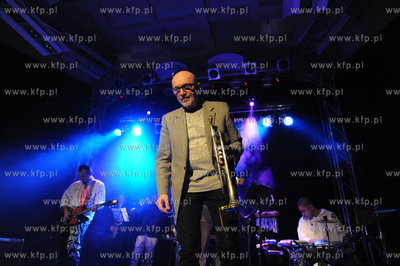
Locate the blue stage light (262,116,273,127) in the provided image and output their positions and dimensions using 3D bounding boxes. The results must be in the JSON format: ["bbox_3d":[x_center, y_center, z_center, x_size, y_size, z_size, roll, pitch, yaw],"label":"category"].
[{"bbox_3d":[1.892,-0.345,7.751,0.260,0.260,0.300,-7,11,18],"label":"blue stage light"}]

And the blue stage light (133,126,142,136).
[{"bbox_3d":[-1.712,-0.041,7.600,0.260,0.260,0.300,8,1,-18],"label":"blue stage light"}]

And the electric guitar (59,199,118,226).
[{"bbox_3d":[-1.353,0.972,3.414,0.970,0.330,0.070,-23,-35,18],"label":"electric guitar"}]

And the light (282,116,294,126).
[{"bbox_3d":[2.428,-0.341,7.723,0.260,0.260,0.300,4,12,-4],"label":"light"}]

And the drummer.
[{"bbox_3d":[1.217,1.312,2.917,0.620,1.250,0.750,-19,-33,37],"label":"drummer"}]

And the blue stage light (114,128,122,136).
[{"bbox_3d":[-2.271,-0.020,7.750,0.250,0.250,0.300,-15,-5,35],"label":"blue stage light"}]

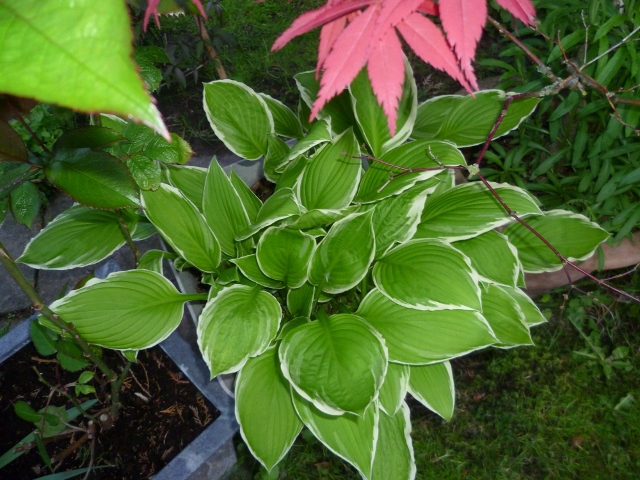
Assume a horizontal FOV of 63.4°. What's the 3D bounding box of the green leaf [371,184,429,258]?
[{"bbox_3d":[0.139,-0.032,0.855,0.085,0.035,0.161,39,79,2],"label":"green leaf"}]

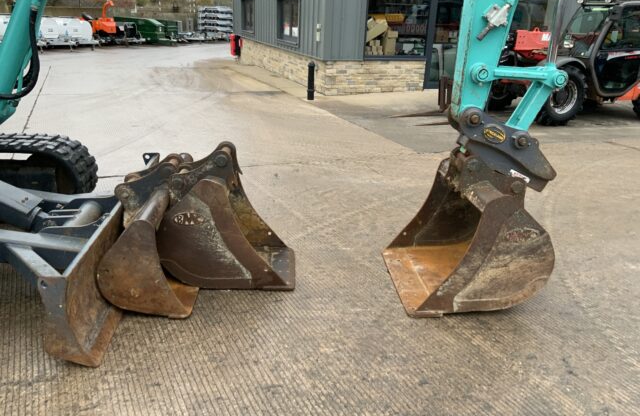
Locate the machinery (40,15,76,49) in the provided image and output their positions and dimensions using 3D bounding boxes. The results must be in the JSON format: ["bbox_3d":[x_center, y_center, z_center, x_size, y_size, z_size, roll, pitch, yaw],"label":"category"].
[{"bbox_3d":[-13.168,-8.433,26.026,2.800,1.520,1.400,9,21,17],"label":"machinery"}]

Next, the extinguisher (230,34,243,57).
[{"bbox_3d":[-3.020,-5.900,19.400,0.380,0.760,0.350,-5,21,-20],"label":"extinguisher"}]

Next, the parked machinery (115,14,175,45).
[{"bbox_3d":[-10.326,-10.637,32.365,3.600,1.500,1.500,7,21,13],"label":"parked machinery"}]

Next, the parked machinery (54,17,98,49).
[{"bbox_3d":[-12.500,-8.871,27.293,2.800,1.520,1.400,9,21,17],"label":"parked machinery"}]

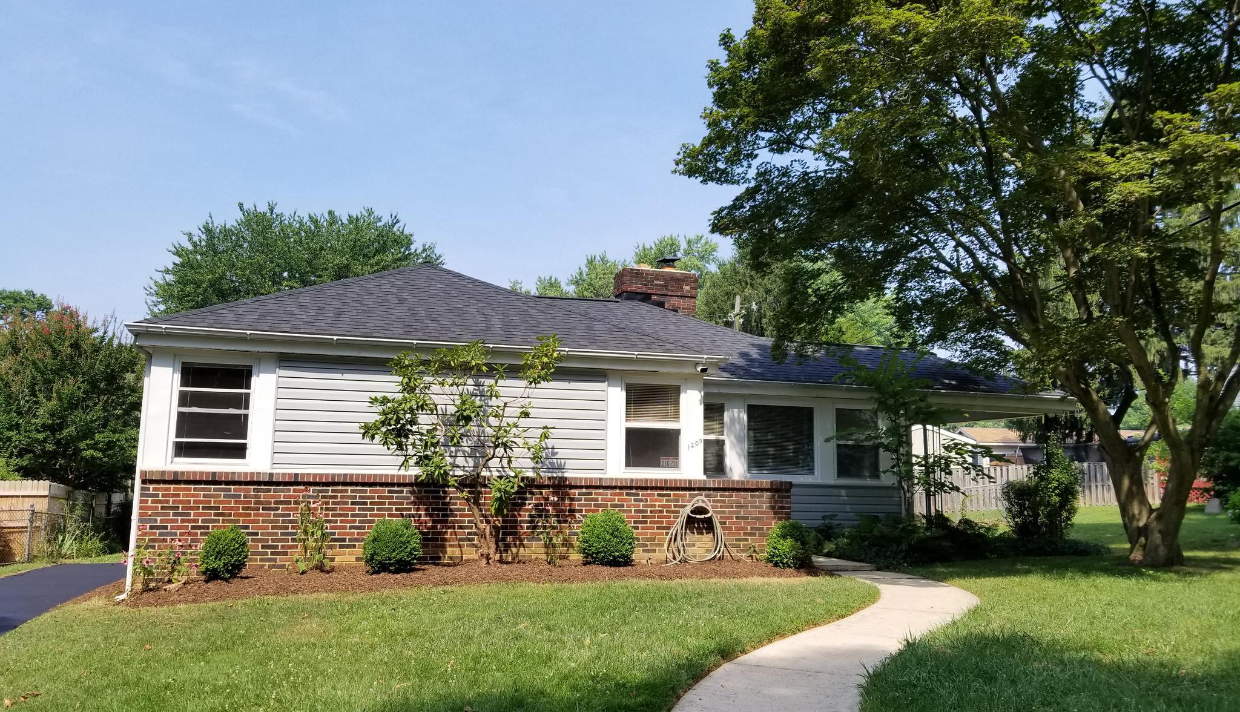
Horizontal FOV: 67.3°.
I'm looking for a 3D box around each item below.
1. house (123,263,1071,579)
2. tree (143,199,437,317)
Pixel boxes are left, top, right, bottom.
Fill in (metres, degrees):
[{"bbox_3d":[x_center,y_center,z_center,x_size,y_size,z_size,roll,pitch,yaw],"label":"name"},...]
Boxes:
[{"bbox_3d":[0.394,1.059,16.307,14.586,4.643,9.430,3,-9,-16],"label":"house"},{"bbox_3d":[-10.613,0.284,29.397,8.603,10.575,8.603,4,-9,-20],"label":"tree"}]

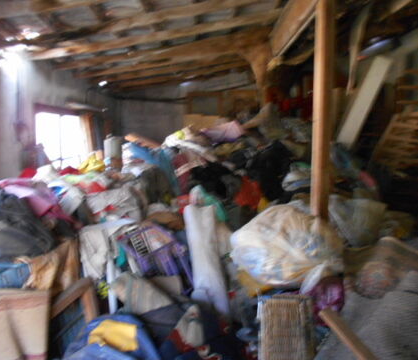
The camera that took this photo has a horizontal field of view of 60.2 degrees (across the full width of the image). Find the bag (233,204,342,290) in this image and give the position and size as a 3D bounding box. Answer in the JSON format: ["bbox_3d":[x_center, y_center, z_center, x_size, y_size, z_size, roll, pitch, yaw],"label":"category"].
[{"bbox_3d":[0.505,0.427,2.350,0.700,0.480,0.550,1,5,11],"label":"bag"}]

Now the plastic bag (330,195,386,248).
[{"bbox_3d":[1.203,0.326,2.900,0.440,0.400,0.360,2,5,17],"label":"plastic bag"}]

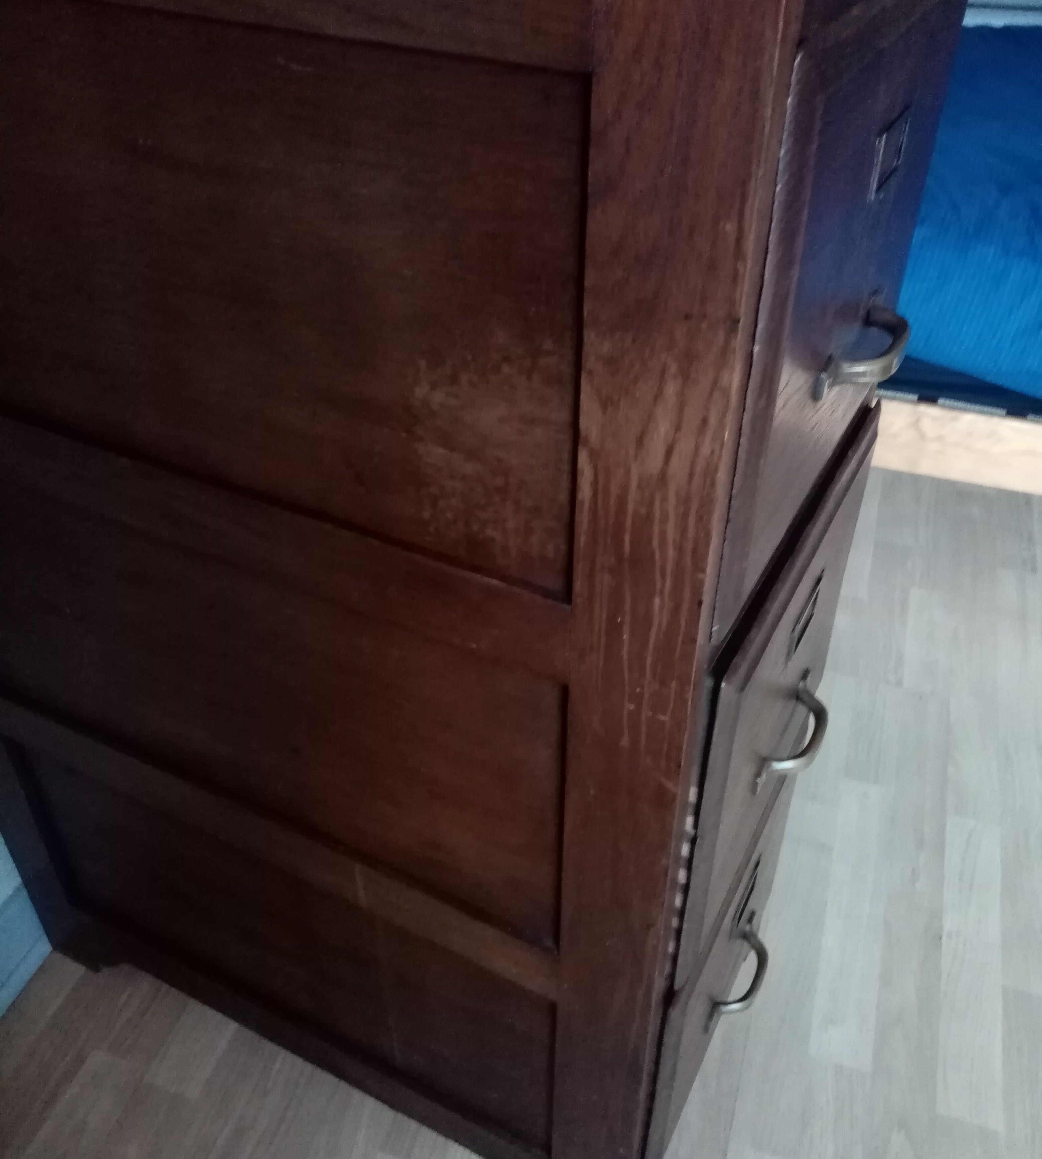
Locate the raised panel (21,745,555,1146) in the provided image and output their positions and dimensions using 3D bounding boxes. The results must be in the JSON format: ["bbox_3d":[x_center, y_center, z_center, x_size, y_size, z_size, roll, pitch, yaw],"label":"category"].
[{"bbox_3d":[-0.213,0.310,0.923,0.549,0.239,0.023,18,42,21],"label":"raised panel"}]

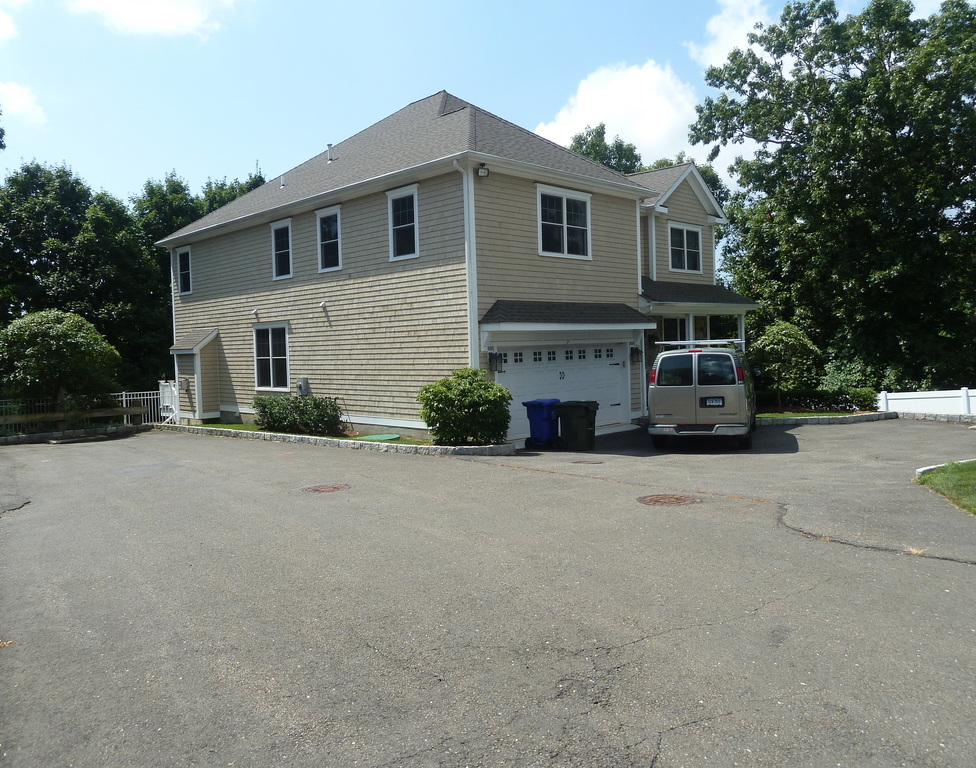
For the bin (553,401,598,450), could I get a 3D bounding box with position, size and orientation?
[{"bbox_3d":[1.915,0.898,16.000,0.780,1.060,0.650,0,3,27],"label":"bin"}]

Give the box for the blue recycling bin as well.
[{"bbox_3d":[1.183,0.873,16.350,0.650,1.060,0.780,1,4,45],"label":"blue recycling bin"}]

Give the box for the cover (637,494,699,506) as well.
[{"bbox_3d":[2.271,1.491,9.380,0.760,0.040,0.760,-2,1,0],"label":"cover"}]

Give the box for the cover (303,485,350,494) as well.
[{"bbox_3d":[-2.522,1.660,11.550,0.750,0.040,0.750,-3,1,0],"label":"cover"}]

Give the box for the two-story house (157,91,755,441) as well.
[{"bbox_3d":[-1.069,-4.580,25.626,16.377,11.178,14.231,1,4,45],"label":"two-story house"}]

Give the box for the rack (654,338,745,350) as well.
[{"bbox_3d":[4.890,-0.865,16.803,1.760,0.220,2.860,-1,2,21],"label":"rack"}]

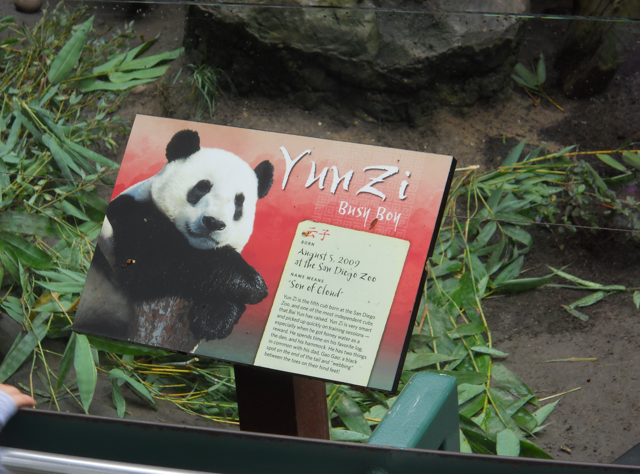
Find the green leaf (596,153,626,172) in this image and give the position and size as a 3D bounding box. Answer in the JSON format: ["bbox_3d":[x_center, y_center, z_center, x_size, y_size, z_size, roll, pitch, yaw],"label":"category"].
[{"bbox_3d":[0.681,-0.174,4.926,0.030,0.027,0.104,-20,30,-29],"label":"green leaf"}]

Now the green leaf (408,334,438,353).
[{"bbox_3d":[0.180,0.190,3.775,0.069,0.025,0.034,-15,26,-24],"label":"green leaf"}]

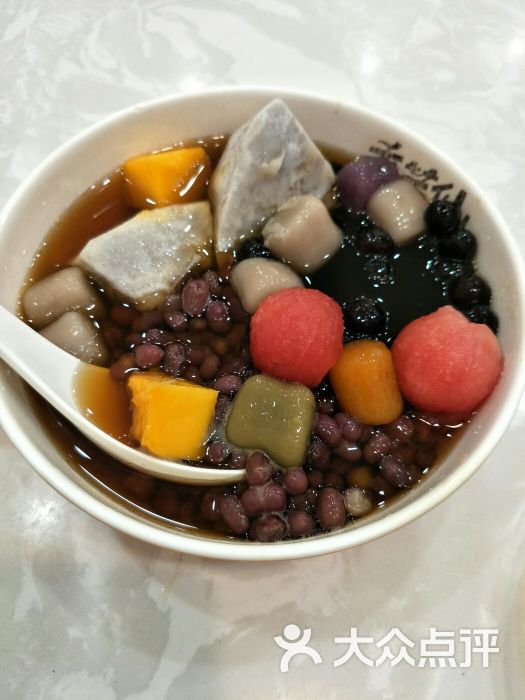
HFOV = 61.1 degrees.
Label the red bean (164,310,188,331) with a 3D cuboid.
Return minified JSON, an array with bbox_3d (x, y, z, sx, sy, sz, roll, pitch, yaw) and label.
[{"bbox_3d":[-0.028,-0.010,0.147,0.008,0.006,0.006,31,66,11],"label":"red bean"}]

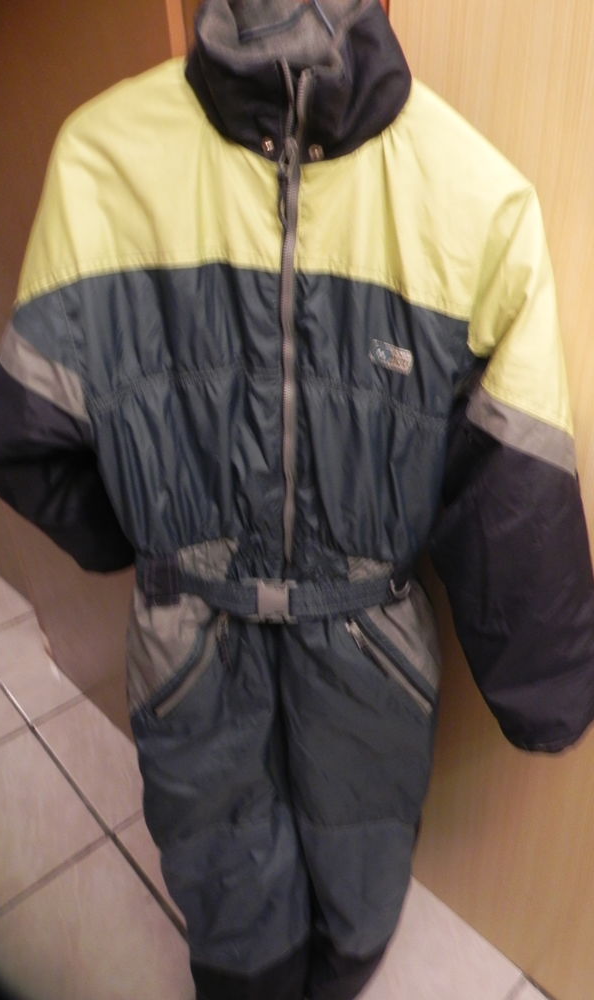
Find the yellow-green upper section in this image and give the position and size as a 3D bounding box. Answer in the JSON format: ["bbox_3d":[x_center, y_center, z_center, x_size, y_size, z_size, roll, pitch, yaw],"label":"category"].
[{"bbox_3d":[-0.006,-0.214,0.670,0.530,0.290,0.200,7,34,12],"label":"yellow-green upper section"}]

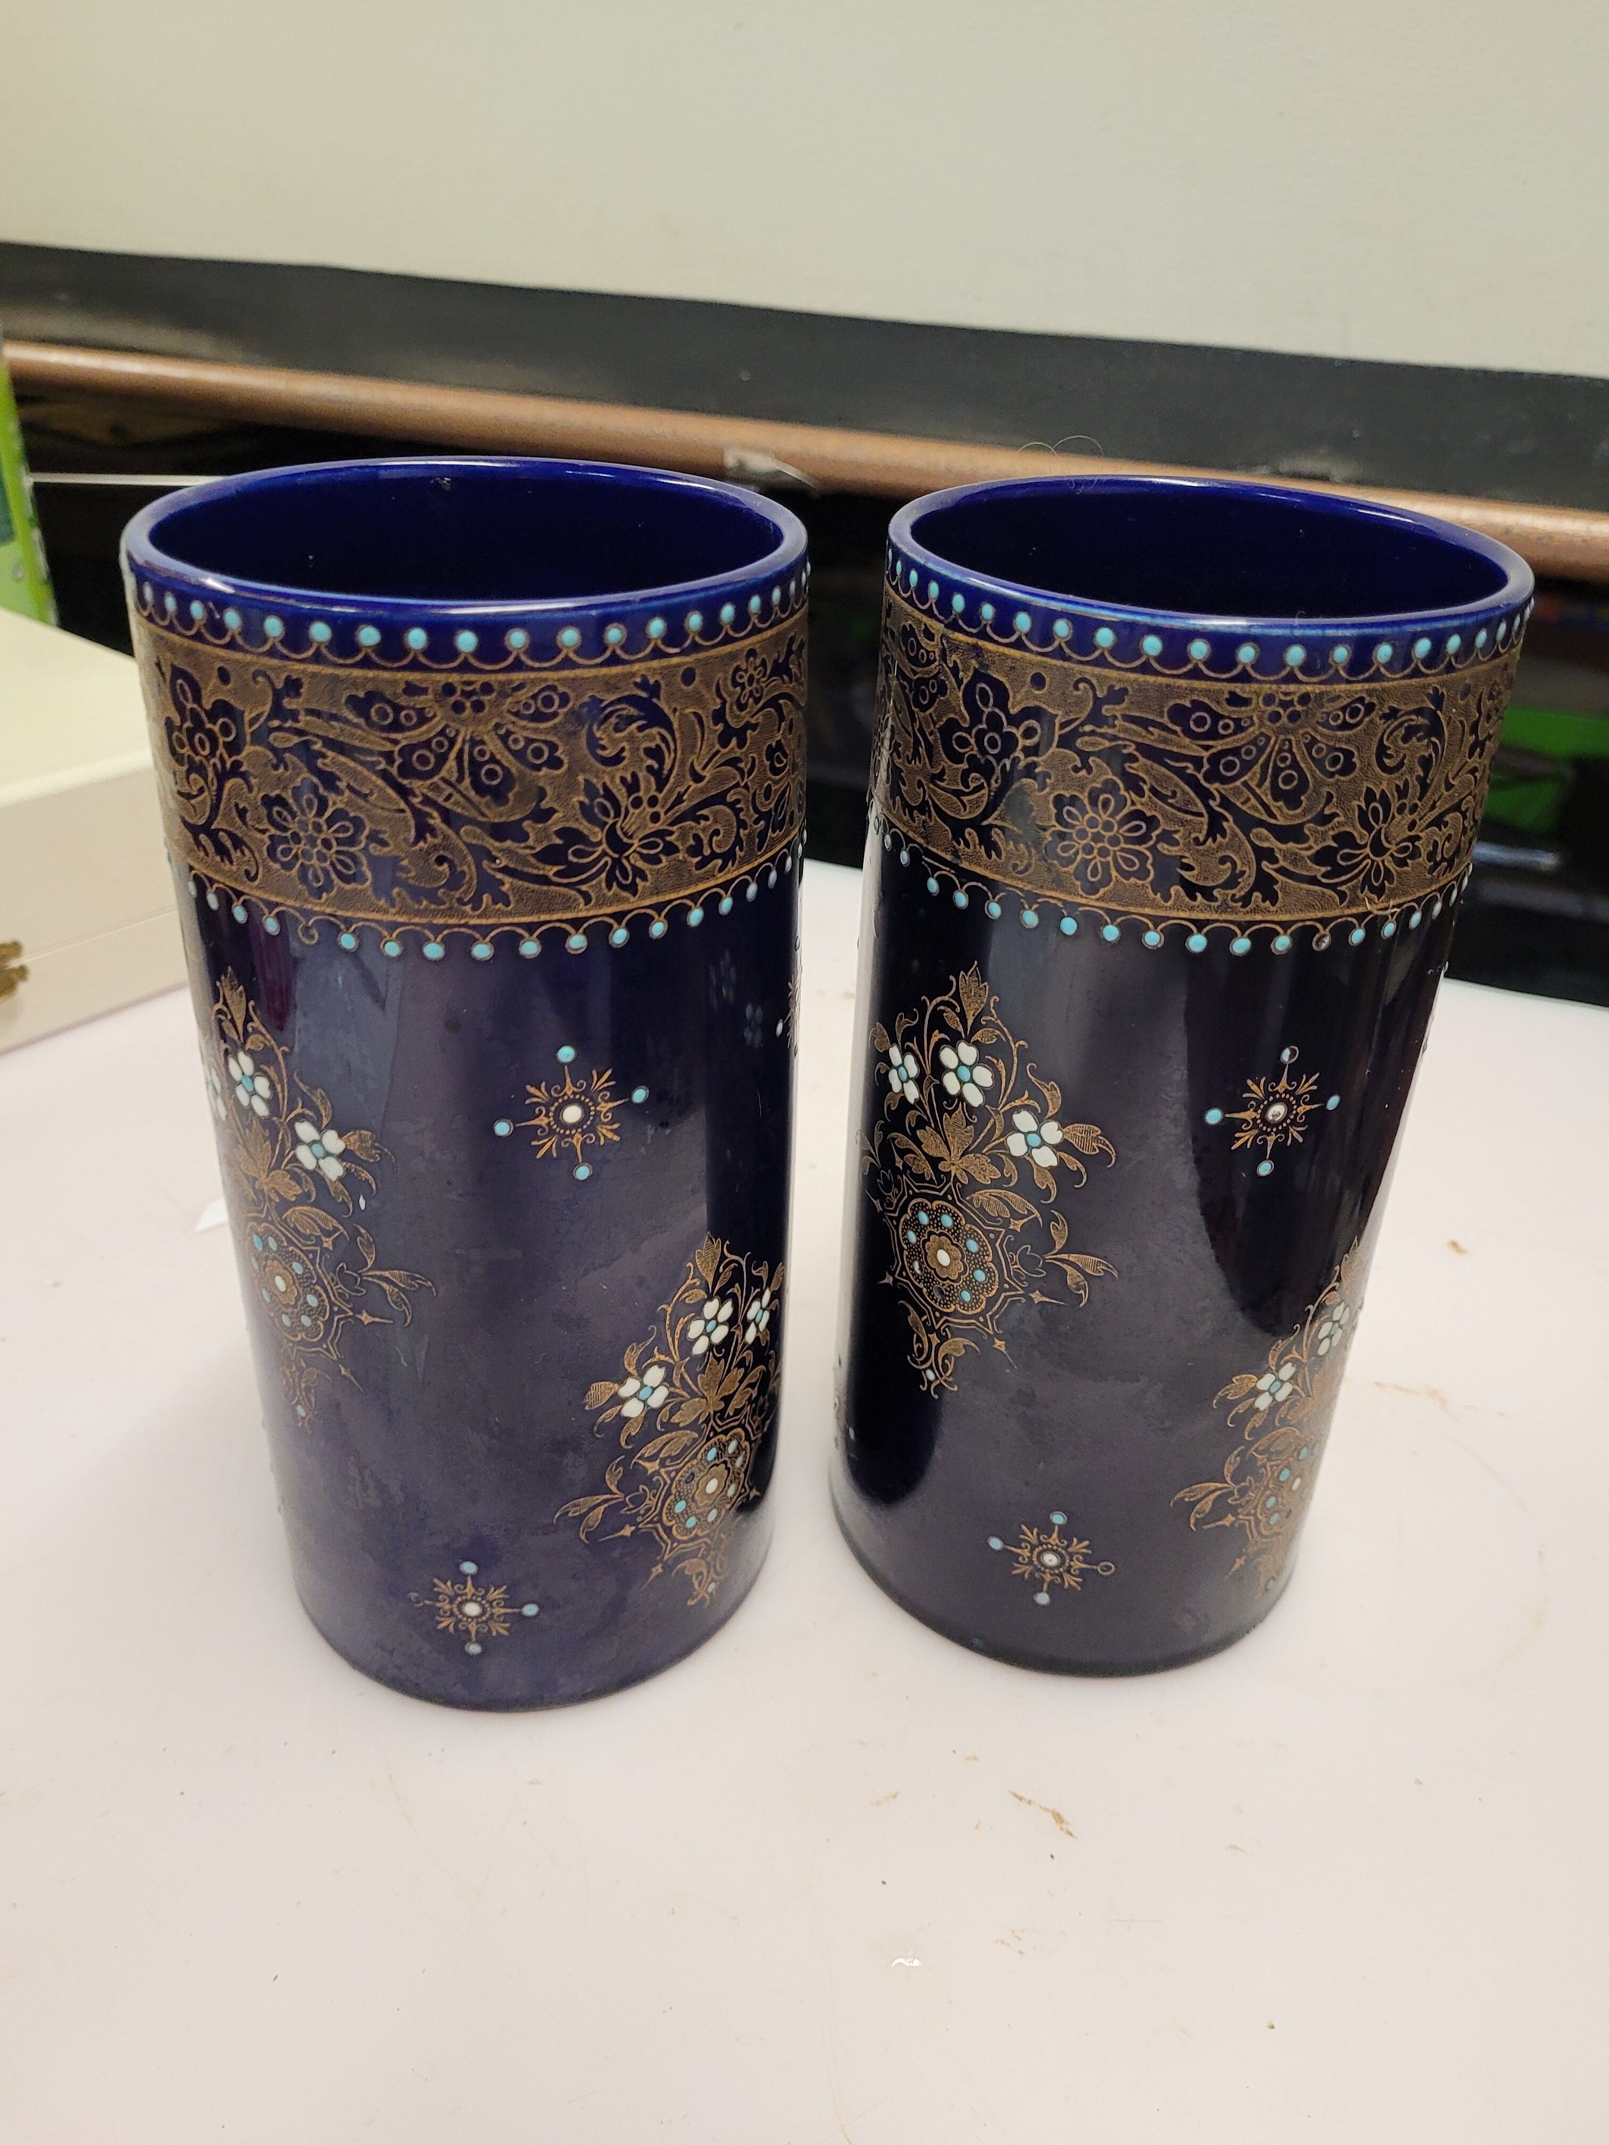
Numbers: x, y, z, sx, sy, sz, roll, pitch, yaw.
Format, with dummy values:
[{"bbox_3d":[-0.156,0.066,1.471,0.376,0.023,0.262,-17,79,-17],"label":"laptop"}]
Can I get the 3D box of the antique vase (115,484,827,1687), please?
[{"bbox_3d":[-0.053,0.006,0.296,0.103,0.207,0.103,2,31,0],"label":"antique vase"}]

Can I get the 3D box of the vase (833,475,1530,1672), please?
[{"bbox_3d":[0.061,0.004,0.311,0.103,0.207,0.103,2,31,0],"label":"vase"}]

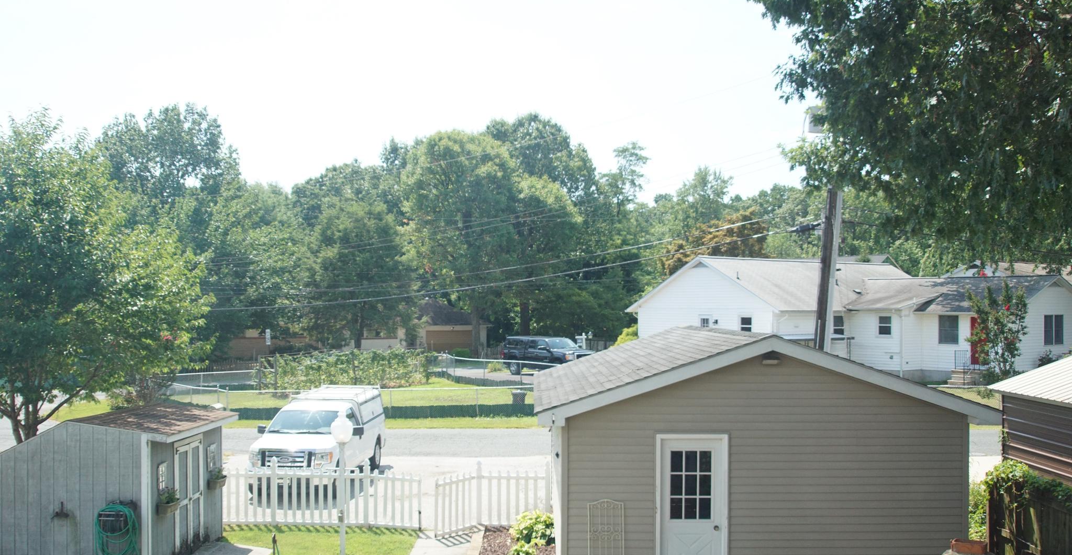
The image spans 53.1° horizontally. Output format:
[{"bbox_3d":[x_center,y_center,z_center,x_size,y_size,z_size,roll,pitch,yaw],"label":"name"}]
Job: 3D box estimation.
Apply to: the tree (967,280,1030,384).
[{"bbox_3d":[18.500,2.270,43.000,2.500,4.500,2.400,0,-1,0],"label":"tree"}]

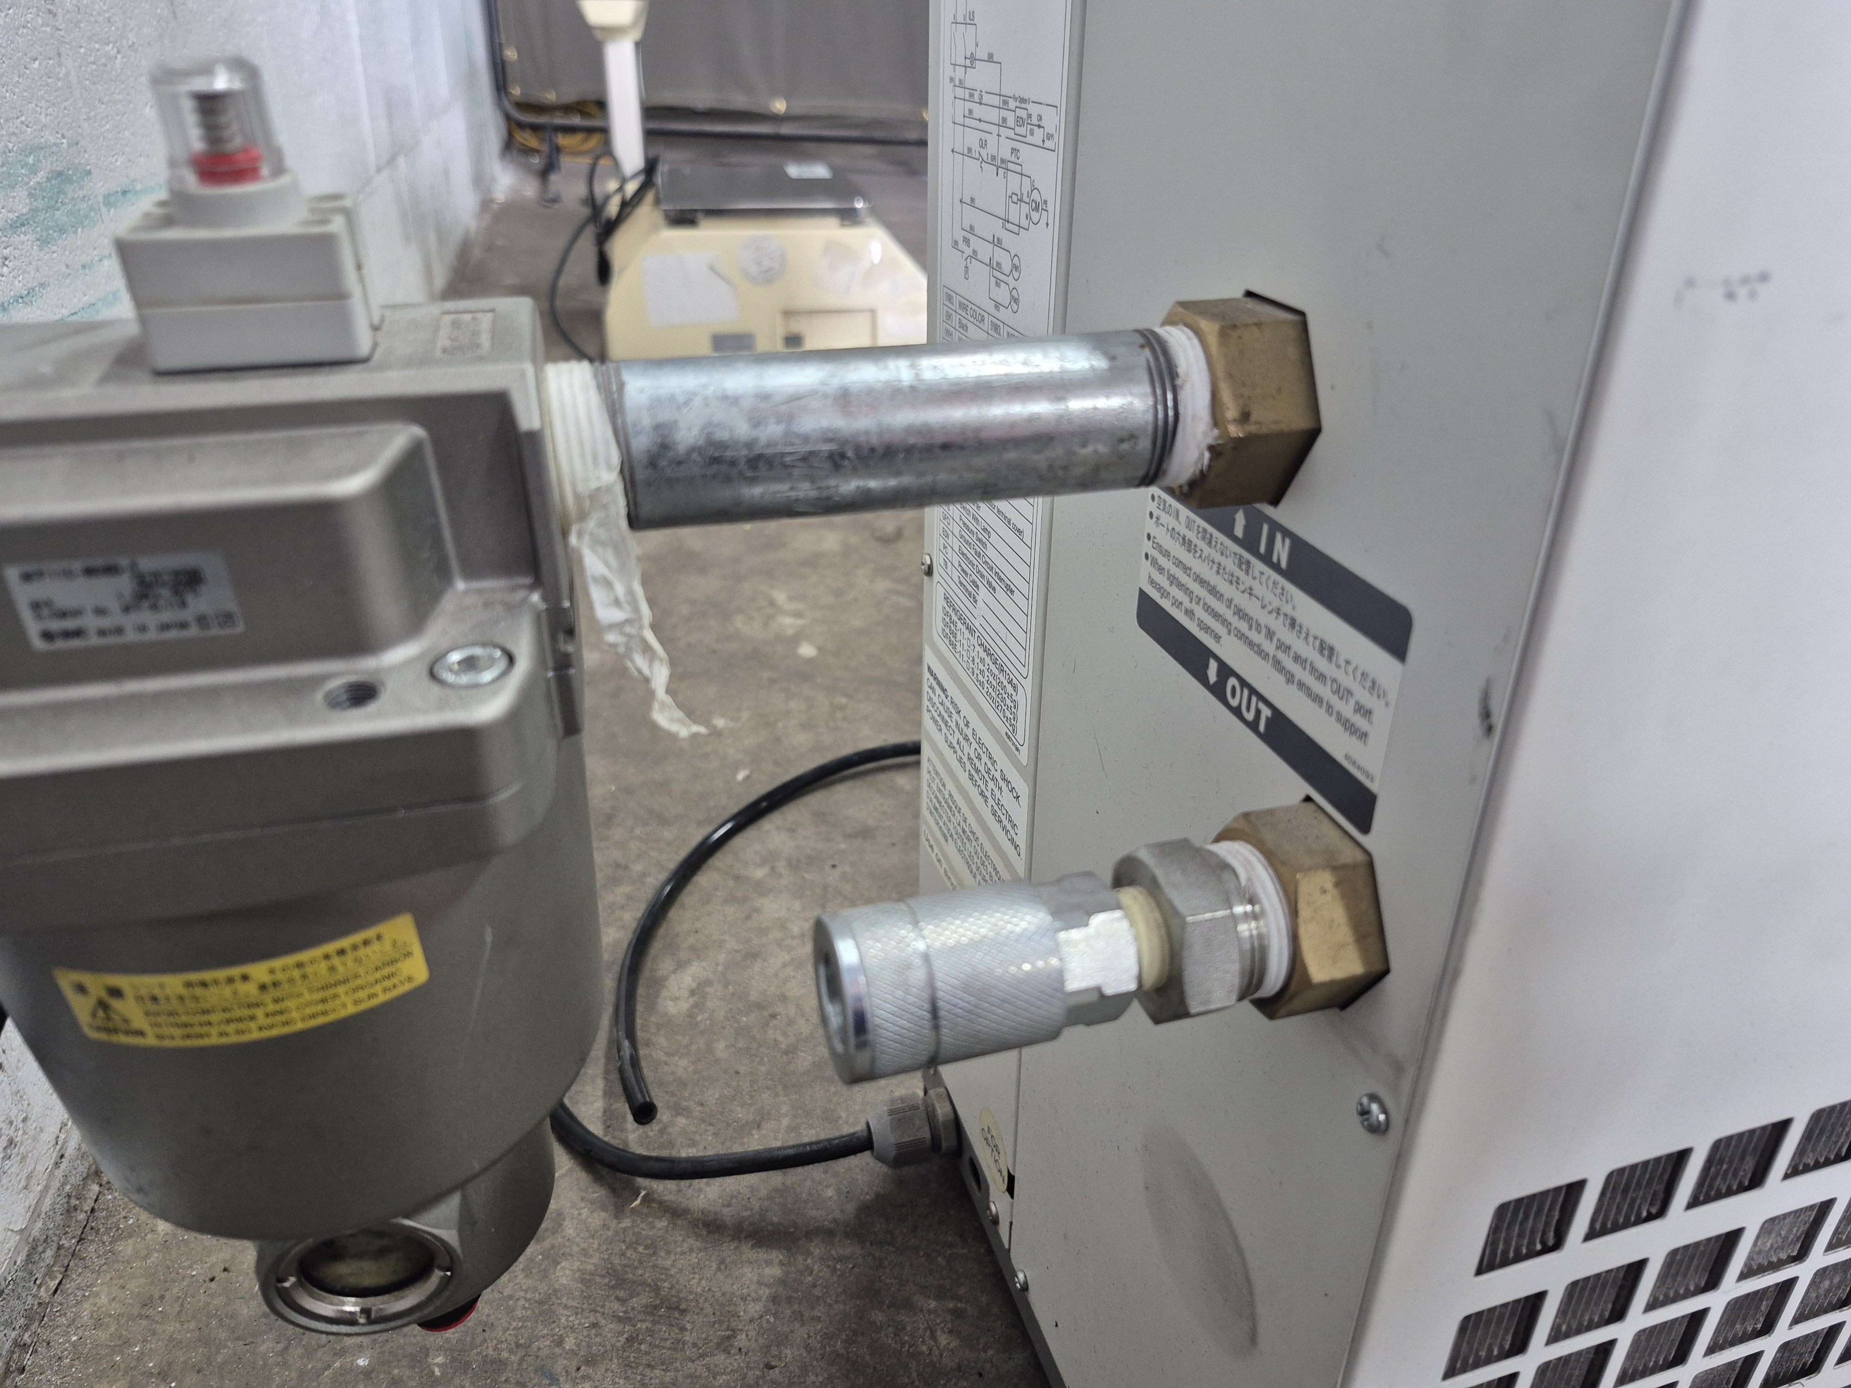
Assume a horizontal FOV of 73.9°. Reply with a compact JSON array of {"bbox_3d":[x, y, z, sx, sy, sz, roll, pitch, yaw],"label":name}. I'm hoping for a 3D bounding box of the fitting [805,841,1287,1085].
[{"bbox_3d":[0.023,0.045,0.210,0.080,0.032,0.032,-7,28,-16],"label":"fitting"}]

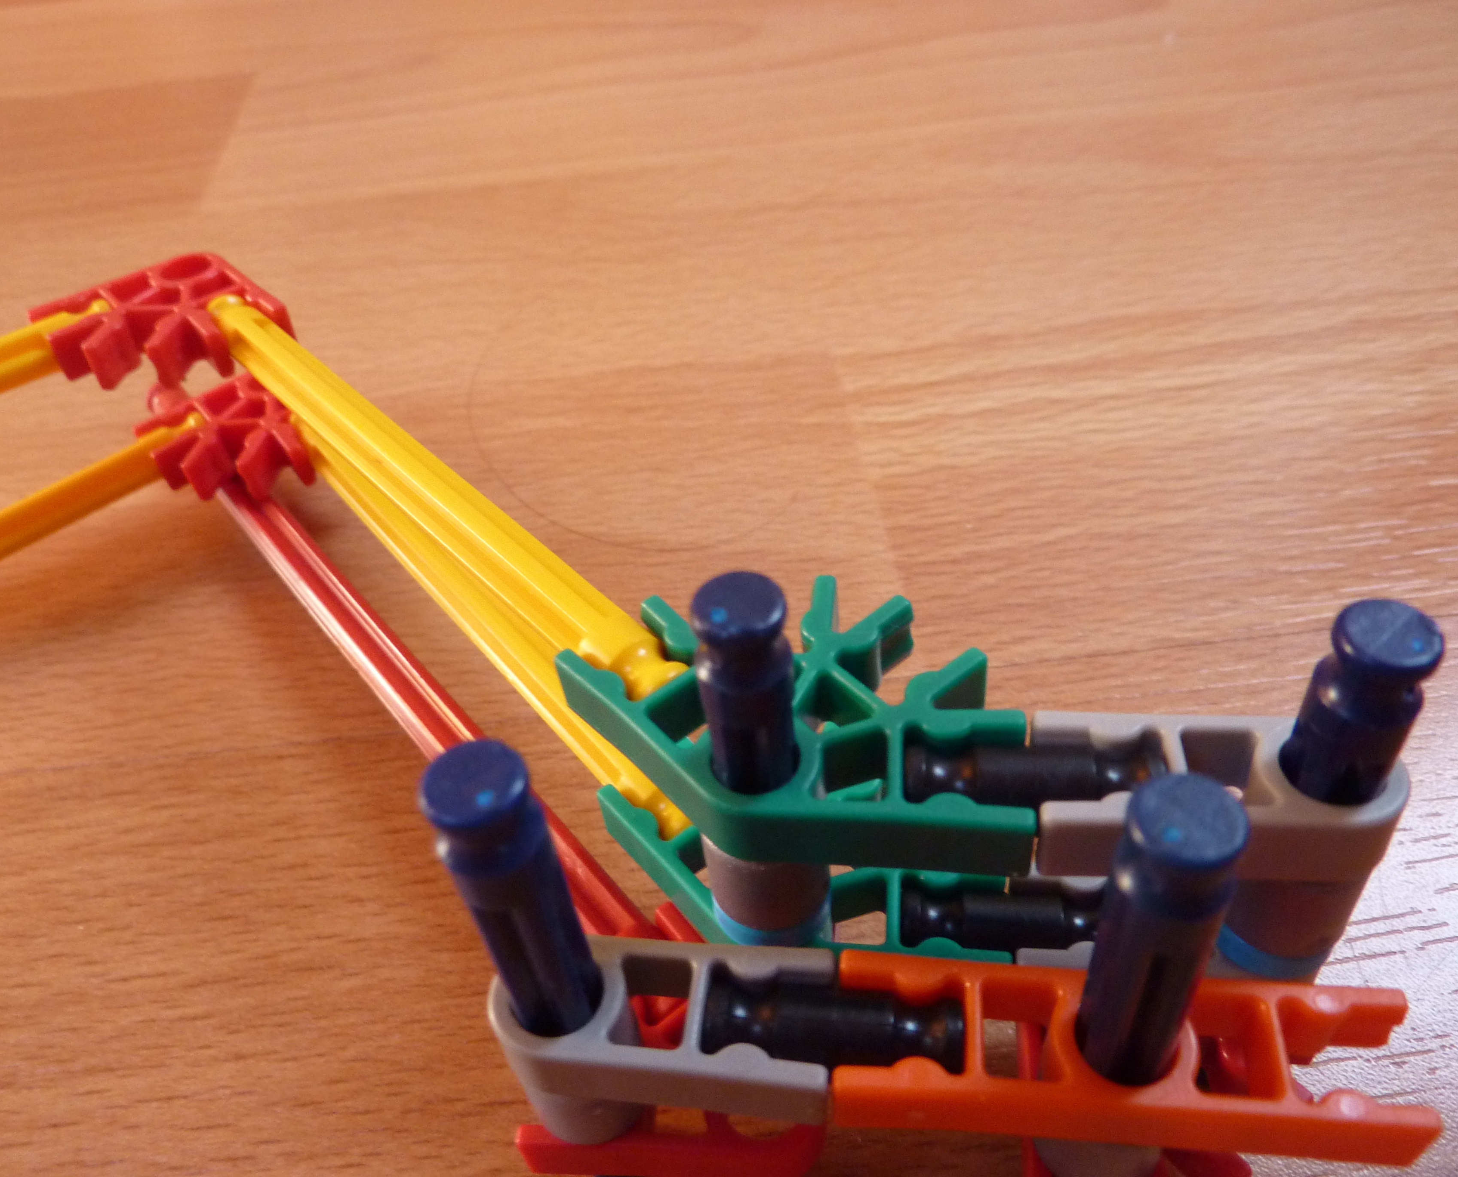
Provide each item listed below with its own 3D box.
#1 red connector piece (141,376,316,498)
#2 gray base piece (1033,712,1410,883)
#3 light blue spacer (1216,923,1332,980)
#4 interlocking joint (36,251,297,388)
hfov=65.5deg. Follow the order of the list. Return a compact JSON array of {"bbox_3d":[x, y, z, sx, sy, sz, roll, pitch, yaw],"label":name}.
[{"bbox_3d":[-0.064,-0.020,0.153,0.023,0.006,0.023,-31,48,-23],"label":"red connector piece"},{"bbox_3d":[0.033,0.014,0.078,0.023,0.006,0.009,0,44,7],"label":"gray base piece"},{"bbox_3d":[0.041,0.024,0.087,0.010,0.003,0.010,0,44,7],"label":"light blue spacer"},{"bbox_3d":[-0.069,-0.032,0.139,0.023,0.006,0.023,-32,49,-24],"label":"interlocking joint"}]

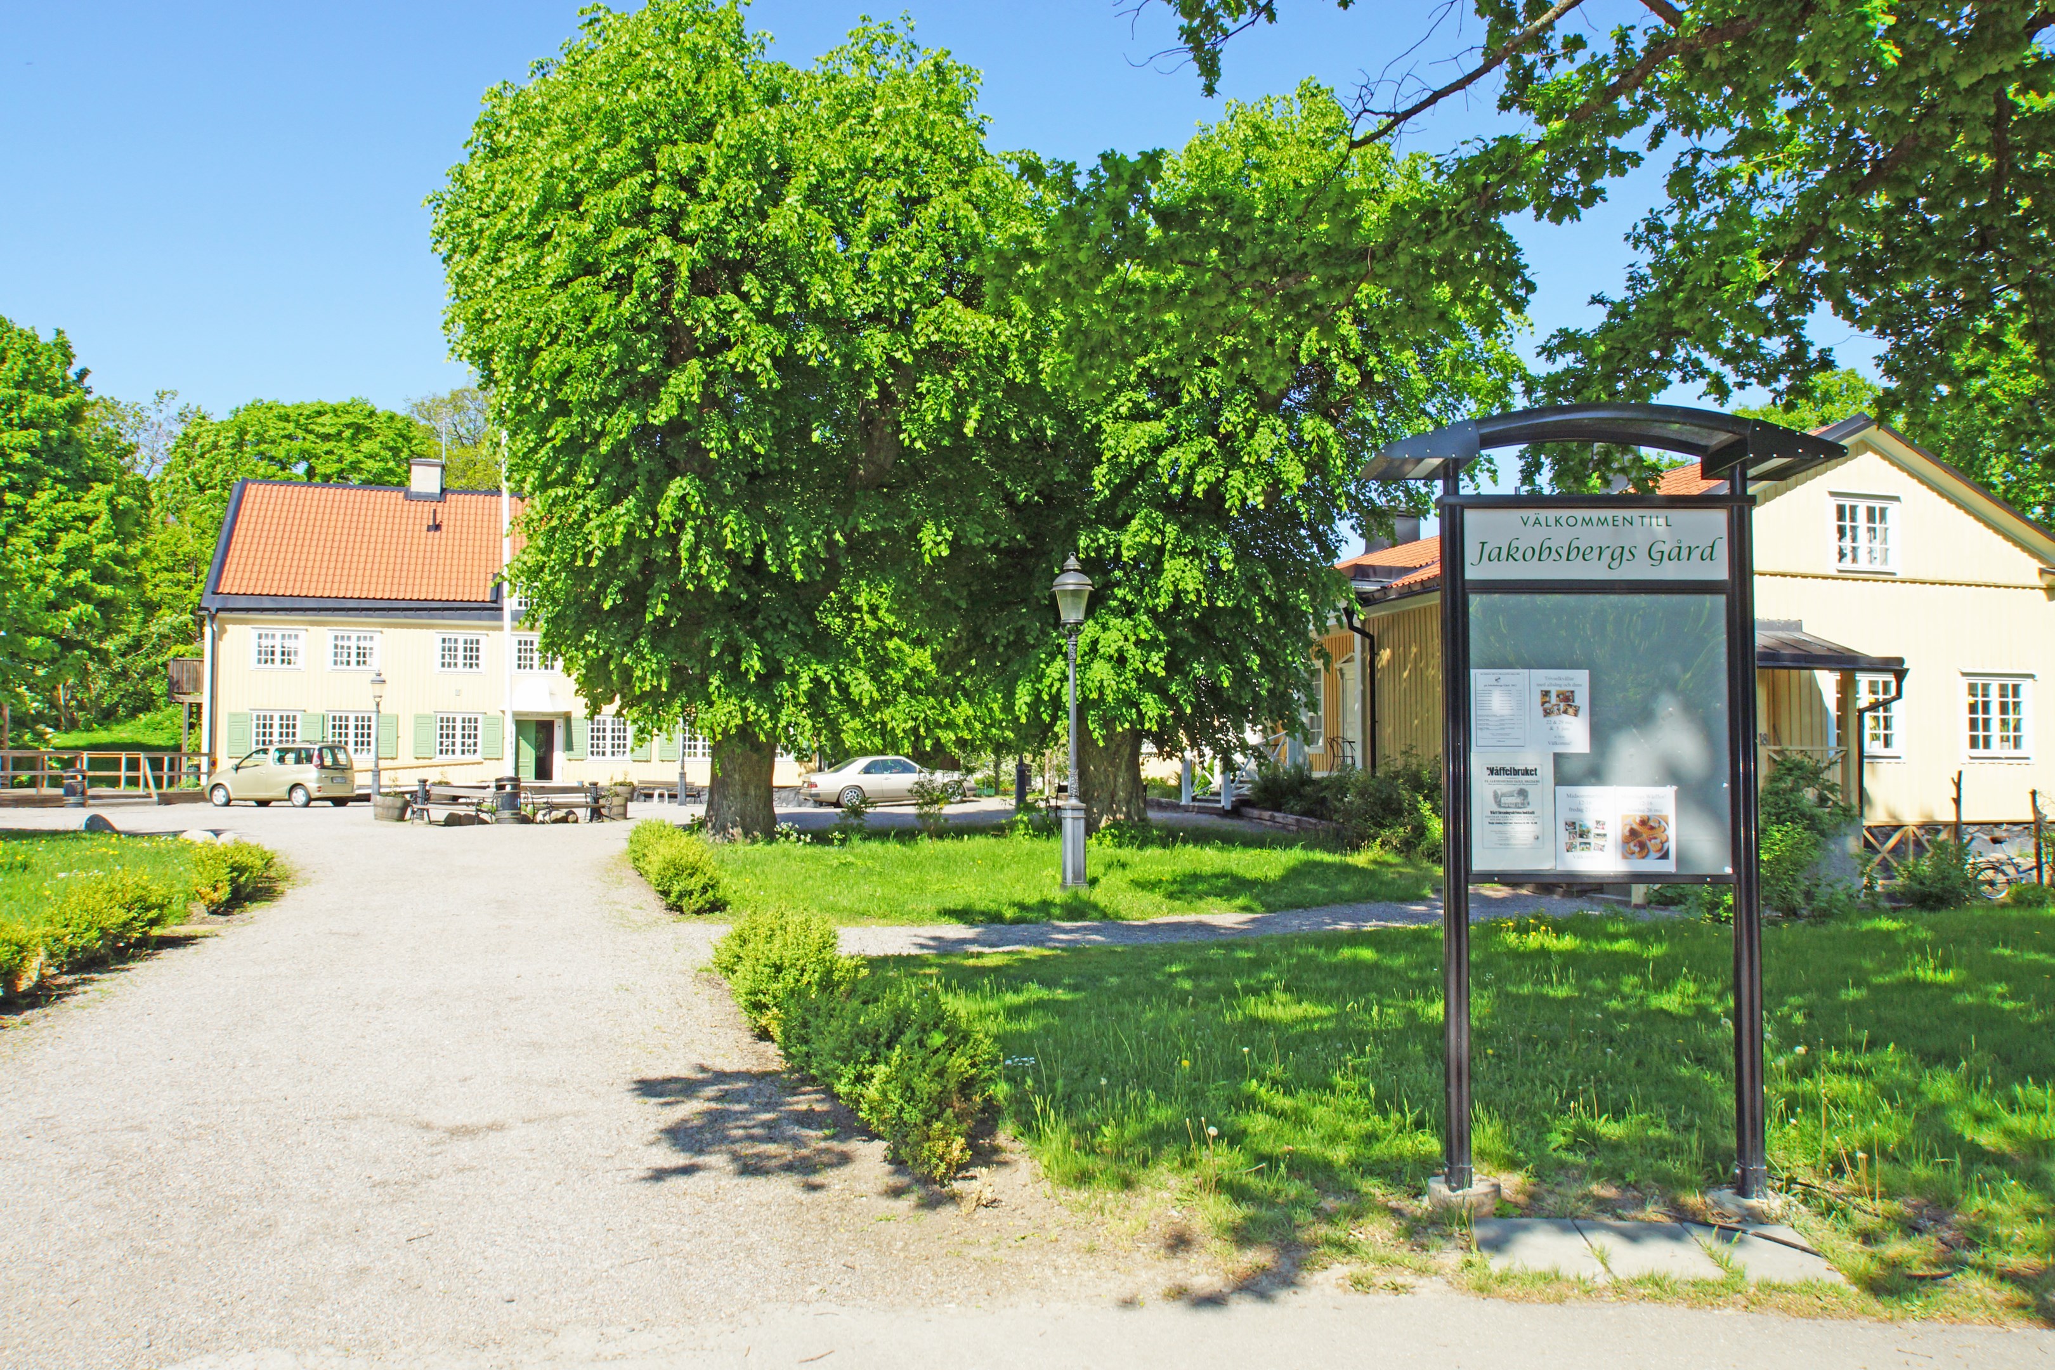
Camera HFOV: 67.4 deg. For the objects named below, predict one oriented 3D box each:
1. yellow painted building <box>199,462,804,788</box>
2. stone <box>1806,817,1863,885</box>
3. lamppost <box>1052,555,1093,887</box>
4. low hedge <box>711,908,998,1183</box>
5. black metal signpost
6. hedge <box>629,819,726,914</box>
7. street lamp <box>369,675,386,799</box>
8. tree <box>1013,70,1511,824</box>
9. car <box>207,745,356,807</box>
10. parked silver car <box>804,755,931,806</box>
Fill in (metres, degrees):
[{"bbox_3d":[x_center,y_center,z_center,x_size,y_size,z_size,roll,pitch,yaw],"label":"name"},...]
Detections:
[{"bbox_3d":[-17.740,-1.850,55.442,19.451,11.500,11.200,1,-3,-17],"label":"yellow painted building"},{"bbox_3d":[11.250,2.445,21.414,0.800,1.050,0.600,1,-3,-17],"label":"stone"},{"bbox_3d":[0.521,0.426,17.398,0.470,3.780,0.470,0,-3,0],"label":"lamppost"},{"bbox_3d":[-1.052,1.665,8.311,0.620,0.520,5.450,1,-3,-19],"label":"low hedge"},{"bbox_3d":[2.009,0.449,5.446,1.570,2.750,0.530,0,-3,4],"label":"black metal signpost"},{"bbox_3d":[-3.950,1.968,17.274,0.650,0.650,5.400,1,-3,-19],"label":"hedge"},{"bbox_3d":[-18.469,1.479,43.776,0.460,3.770,0.460,1,-3,-17],"label":"street lamp"},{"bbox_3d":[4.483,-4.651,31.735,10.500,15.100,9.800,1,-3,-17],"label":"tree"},{"bbox_3d":[-20.055,2.409,41.332,3.860,1.700,1.690,-1,-3,15],"label":"car"},{"bbox_3d":[-3.665,2.569,41.727,4.680,1.390,1.750,1,-3,-19],"label":"parked silver car"}]

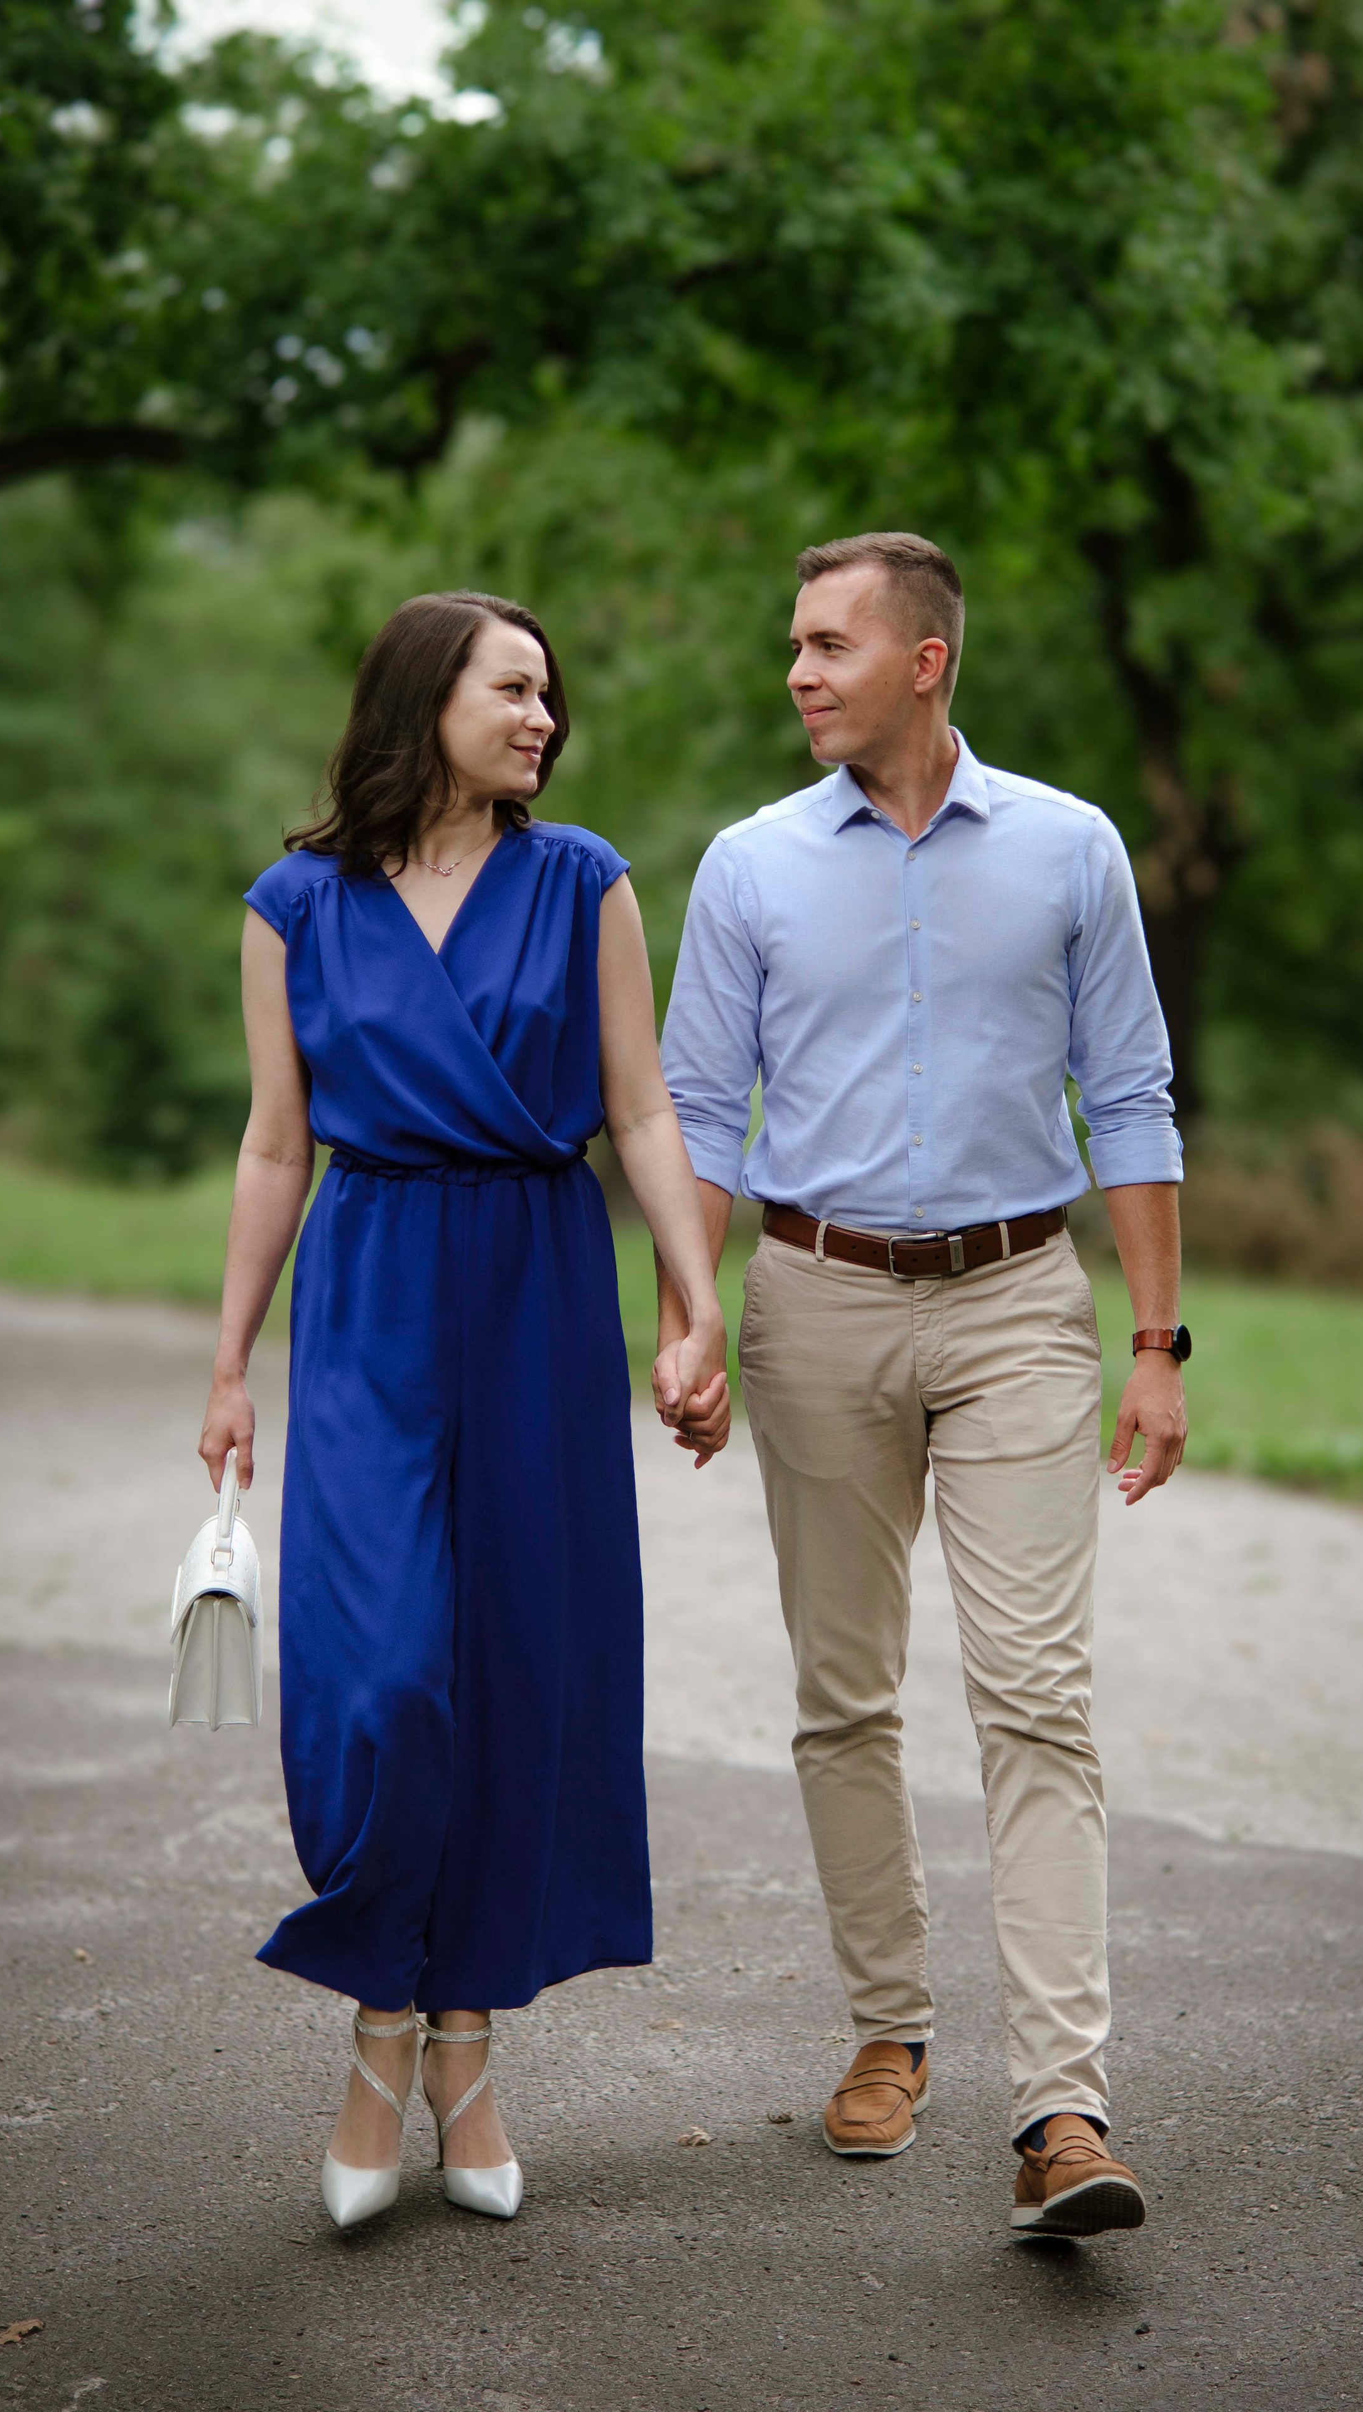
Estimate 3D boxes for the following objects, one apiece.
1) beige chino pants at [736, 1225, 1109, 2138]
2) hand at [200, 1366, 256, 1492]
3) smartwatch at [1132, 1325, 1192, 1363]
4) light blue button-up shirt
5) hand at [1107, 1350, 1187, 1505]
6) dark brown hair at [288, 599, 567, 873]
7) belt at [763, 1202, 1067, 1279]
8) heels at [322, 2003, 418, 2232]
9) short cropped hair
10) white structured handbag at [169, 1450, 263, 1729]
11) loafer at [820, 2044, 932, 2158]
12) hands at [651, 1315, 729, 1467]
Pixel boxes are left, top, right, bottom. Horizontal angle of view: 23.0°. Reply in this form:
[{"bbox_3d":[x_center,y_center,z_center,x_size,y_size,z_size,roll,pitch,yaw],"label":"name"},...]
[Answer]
[{"bbox_3d":[0.262,0.480,3.663,0.410,0.975,0.460,0,2,3],"label":"beige chino pants"},{"bbox_3d":[-0.490,0.239,3.610,0.068,0.145,0.090,0,2,-12],"label":"hand"},{"bbox_3d":[0.528,0.151,3.680,0.058,0.044,0.060,1,2,26],"label":"smartwatch"},{"bbox_3d":[0.259,-0.244,3.623,0.565,0.550,0.290,0,2,3],"label":"light blue button-up shirt"},{"bbox_3d":[0.509,0.242,3.660,0.080,0.175,0.095,1,2,26],"label":"hand"},{"bbox_3d":[-0.270,-0.503,3.562,0.270,0.305,0.235,2,3,42],"label":"dark brown hair"},{"bbox_3d":[0.254,0.028,3.634,0.340,0.085,0.250,0,2,3],"label":"belt"},{"bbox_3d":[-0.339,0.981,3.620,0.088,0.190,0.215,0,2,9],"label":"heels"},{"bbox_3d":[0.211,-0.643,3.576,0.195,0.165,0.160,-1,3,-30],"label":"short cropped hair"},{"bbox_3d":[-0.502,0.407,3.610,0.105,0.275,0.235,-1,7,-9],"label":"white structured handbag"},{"bbox_3d":[0.234,1.010,3.880,0.108,0.105,0.285,0,2,10],"label":"loafer"},{"bbox_3d":[0.010,0.201,3.630,0.090,0.172,0.115,0,2,0],"label":"hands"}]

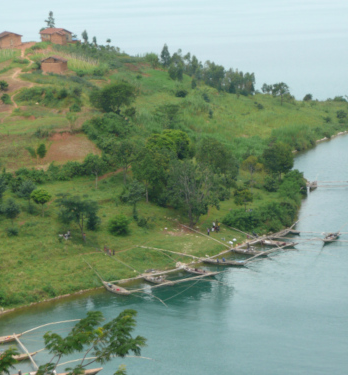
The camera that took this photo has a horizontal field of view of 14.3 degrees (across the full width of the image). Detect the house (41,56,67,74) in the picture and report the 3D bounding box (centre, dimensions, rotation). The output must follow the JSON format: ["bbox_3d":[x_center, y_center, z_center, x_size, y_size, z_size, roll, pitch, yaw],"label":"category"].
[{"bbox_3d":[-34.214,-34.873,397.000,6.200,4.700,5.600,2,10,14],"label":"house"}]

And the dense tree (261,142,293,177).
[{"bbox_3d":[28.830,-7.450,390.000,8.900,9.900,8.600,-1,9,0],"label":"dense tree"}]

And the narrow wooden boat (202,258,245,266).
[{"bbox_3d":[10.320,15.740,289.000,8.900,0.950,1.500,2,9,19],"label":"narrow wooden boat"}]

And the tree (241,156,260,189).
[{"bbox_3d":[19.970,-4.050,362.000,5.300,9.000,5.100,-1,9,0],"label":"tree"}]

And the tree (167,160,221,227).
[{"bbox_3d":[4.599,1.415,327.000,12.350,14.940,11.360,0,9,0],"label":"tree"}]

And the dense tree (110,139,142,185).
[{"bbox_3d":[-12.067,-6.469,345.000,7.240,10.990,7.240,0,9,0],"label":"dense tree"}]

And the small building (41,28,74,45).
[{"bbox_3d":[-34.490,-44.340,408.000,7.600,4.500,6.400,5,10,33],"label":"small building"}]

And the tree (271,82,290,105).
[{"bbox_3d":[39.555,-34.913,515.000,7.210,7.840,7.210,0,9,0],"label":"tree"}]

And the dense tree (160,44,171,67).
[{"bbox_3d":[-2.760,-42.680,450.000,3.400,7.200,3.400,-1,9,0],"label":"dense tree"}]

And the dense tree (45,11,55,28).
[{"bbox_3d":[-37.380,-49.290,418.000,3.200,8.000,3.200,-1,9,0],"label":"dense tree"}]

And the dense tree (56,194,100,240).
[{"bbox_3d":[-19.970,6.340,293.000,9.200,9.400,8.500,-1,9,0],"label":"dense tree"}]

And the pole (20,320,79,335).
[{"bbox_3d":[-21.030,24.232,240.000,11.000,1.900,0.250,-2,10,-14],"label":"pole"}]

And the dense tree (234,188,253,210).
[{"bbox_3d":[17.292,2.986,345.000,4.340,5.250,4.340,0,9,0],"label":"dense tree"}]

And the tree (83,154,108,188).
[{"bbox_3d":[-18.860,-3.800,329.000,5.700,7.900,5.500,-1,9,0],"label":"tree"}]

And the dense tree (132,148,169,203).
[{"bbox_3d":[-5.695,-2.908,336.000,8.460,12.560,8.210,0,9,0],"label":"dense tree"}]

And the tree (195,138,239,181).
[{"bbox_3d":[10.980,-6.560,350.000,10.400,11.800,10.000,-1,9,0],"label":"tree"}]

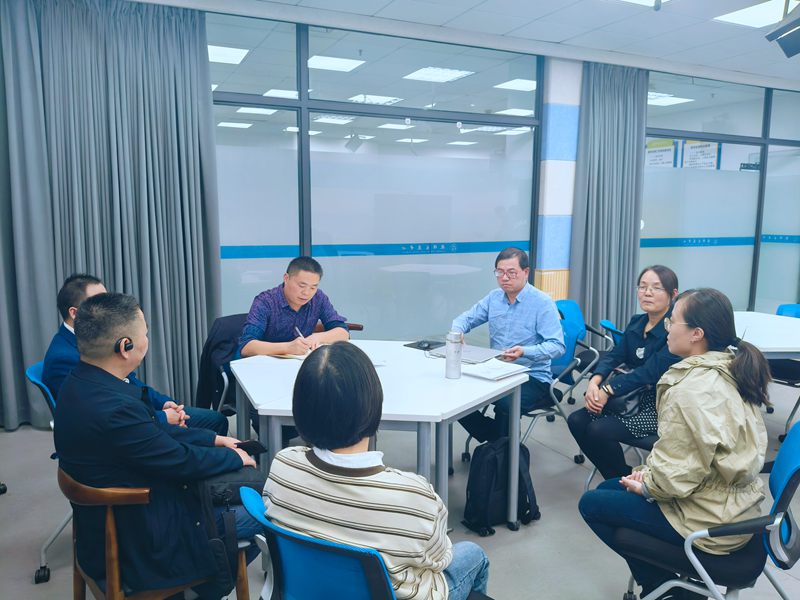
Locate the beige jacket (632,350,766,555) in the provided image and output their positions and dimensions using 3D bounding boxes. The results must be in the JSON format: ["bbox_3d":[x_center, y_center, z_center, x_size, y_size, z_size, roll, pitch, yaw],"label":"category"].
[{"bbox_3d":[0.998,0.479,2.023,0.460,0.630,0.480,5,10,25],"label":"beige jacket"}]

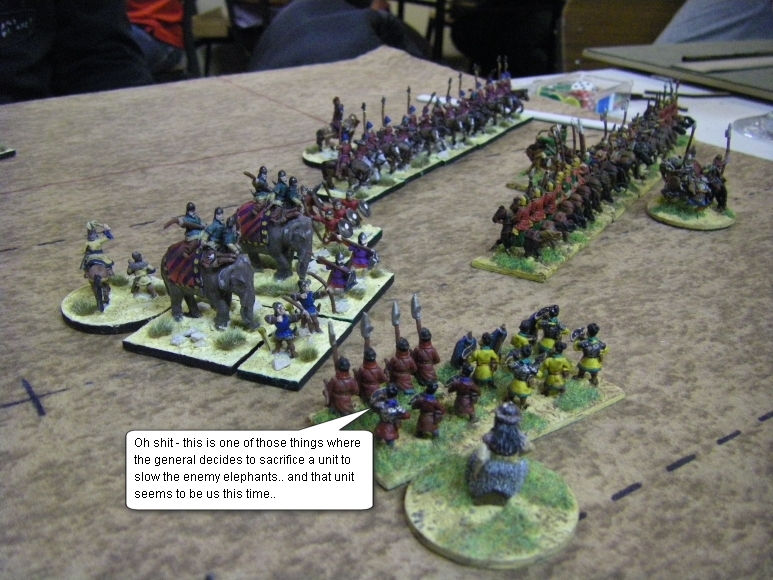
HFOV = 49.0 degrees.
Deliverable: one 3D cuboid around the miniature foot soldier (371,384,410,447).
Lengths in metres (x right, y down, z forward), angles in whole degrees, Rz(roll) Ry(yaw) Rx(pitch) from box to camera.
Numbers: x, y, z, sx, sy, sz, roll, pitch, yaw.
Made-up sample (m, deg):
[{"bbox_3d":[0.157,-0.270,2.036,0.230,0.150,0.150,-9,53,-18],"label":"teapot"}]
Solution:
[{"bbox_3d":[0.001,0.031,0.211,0.009,0.017,0.008,-10,26,-23],"label":"miniature foot soldier"}]

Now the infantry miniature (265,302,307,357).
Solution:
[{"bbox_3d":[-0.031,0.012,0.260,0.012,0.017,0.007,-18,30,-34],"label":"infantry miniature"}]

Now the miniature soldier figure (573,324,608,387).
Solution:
[{"bbox_3d":[0.058,0.018,0.240,0.009,0.018,0.008,-12,27,-25],"label":"miniature soldier figure"}]

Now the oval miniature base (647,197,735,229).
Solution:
[{"bbox_3d":[0.138,-0.035,0.383,0.039,0.003,0.039,1,25,0],"label":"oval miniature base"}]

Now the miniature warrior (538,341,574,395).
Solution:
[{"bbox_3d":[0.047,0.021,0.235,0.009,0.016,0.007,-10,27,-23],"label":"miniature warrior"}]

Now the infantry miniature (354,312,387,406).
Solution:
[{"bbox_3d":[-0.004,0.018,0.228,0.008,0.026,0.008,-12,27,-26],"label":"infantry miniature"}]

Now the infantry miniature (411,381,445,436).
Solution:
[{"bbox_3d":[0.011,0.031,0.219,0.009,0.017,0.008,-7,26,-15],"label":"infantry miniature"}]

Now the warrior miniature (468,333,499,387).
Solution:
[{"bbox_3d":[0.027,0.019,0.237,0.009,0.017,0.007,-9,26,-20],"label":"warrior miniature"}]

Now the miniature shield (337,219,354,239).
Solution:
[{"bbox_3d":[-0.016,-0.024,0.339,0.002,0.008,0.008,-20,5,44],"label":"miniature shield"}]

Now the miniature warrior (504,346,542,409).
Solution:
[{"bbox_3d":[0.038,0.023,0.235,0.010,0.018,0.008,-9,26,-20],"label":"miniature warrior"}]

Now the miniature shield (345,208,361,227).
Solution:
[{"bbox_3d":[-0.013,-0.029,0.347,0.002,0.008,0.008,-31,7,34],"label":"miniature shield"}]

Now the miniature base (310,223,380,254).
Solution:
[{"bbox_3d":[-0.023,-0.019,0.347,0.029,0.004,0.040,9,27,19],"label":"miniature base"}]

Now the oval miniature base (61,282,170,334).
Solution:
[{"bbox_3d":[-0.093,0.005,0.296,0.040,0.004,0.040,11,27,21],"label":"oval miniature base"}]

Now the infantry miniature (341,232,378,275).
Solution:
[{"bbox_3d":[-0.010,-0.014,0.319,0.011,0.016,0.009,18,30,34],"label":"infantry miniature"}]

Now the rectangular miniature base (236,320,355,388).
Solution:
[{"bbox_3d":[-0.028,0.019,0.267,0.021,0.004,0.040,9,26,18],"label":"rectangular miniature base"}]

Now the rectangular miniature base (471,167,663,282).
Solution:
[{"bbox_3d":[0.086,-0.034,0.380,0.030,0.003,0.155,15,28,28],"label":"rectangular miniature base"}]

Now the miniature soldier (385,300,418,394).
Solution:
[{"bbox_3d":[0.005,0.016,0.240,0.009,0.027,0.008,-11,27,-24],"label":"miniature soldier"}]

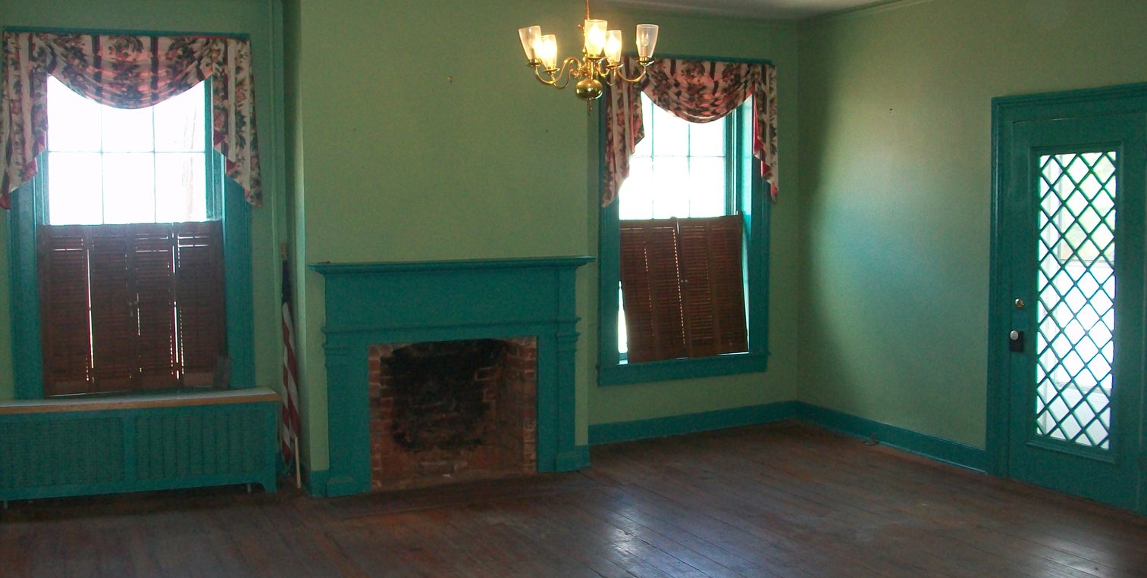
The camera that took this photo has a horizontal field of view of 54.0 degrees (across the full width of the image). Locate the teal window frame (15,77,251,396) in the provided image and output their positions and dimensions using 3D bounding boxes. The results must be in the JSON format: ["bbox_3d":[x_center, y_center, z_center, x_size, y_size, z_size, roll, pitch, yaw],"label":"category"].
[{"bbox_3d":[-2.511,-0.404,6.460,1.296,2.098,0.186,-2,5,-25],"label":"teal window frame"}]

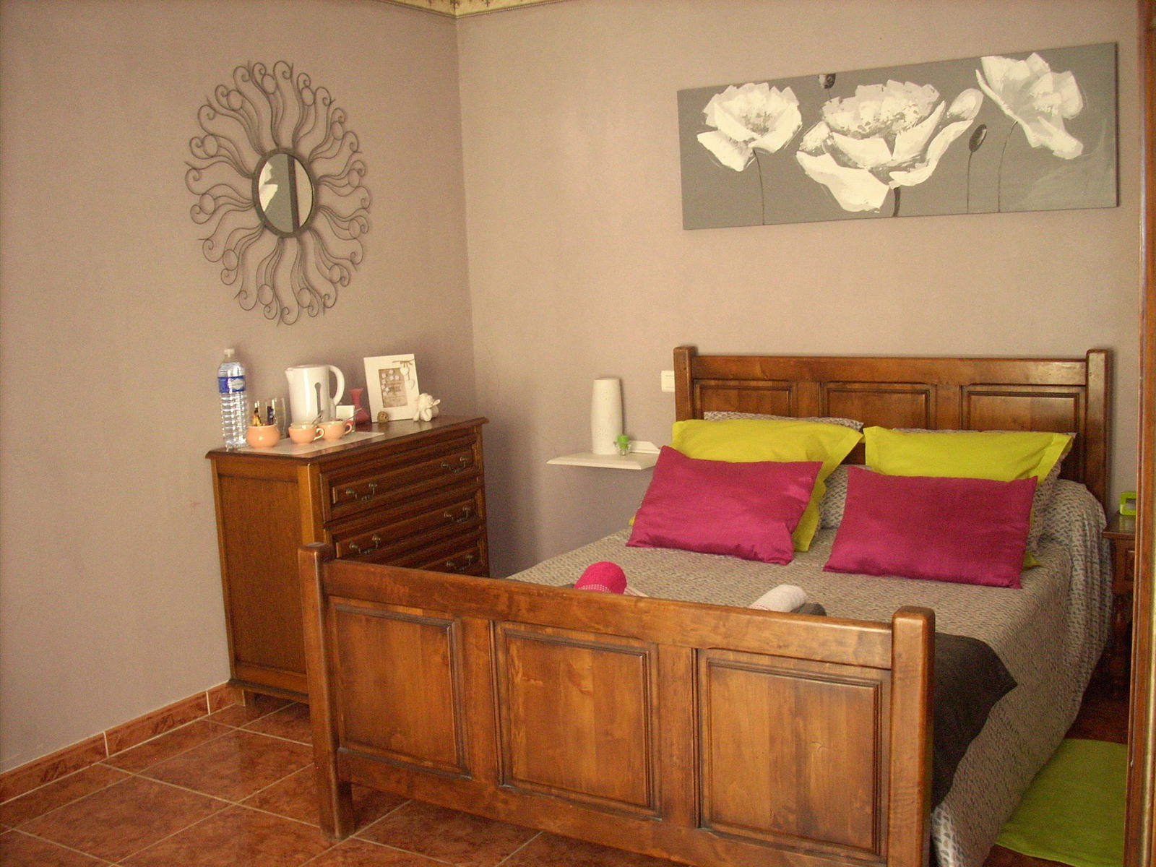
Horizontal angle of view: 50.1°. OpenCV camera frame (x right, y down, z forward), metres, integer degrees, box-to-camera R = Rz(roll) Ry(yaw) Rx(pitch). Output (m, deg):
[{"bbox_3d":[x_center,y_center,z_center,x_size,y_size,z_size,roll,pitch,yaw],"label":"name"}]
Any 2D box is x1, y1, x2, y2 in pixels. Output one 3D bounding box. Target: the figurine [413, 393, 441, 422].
[{"bbox_3d":[-0.560,-0.100,4.573,0.095,0.092,0.105,-1,8,7],"label":"figurine"}]

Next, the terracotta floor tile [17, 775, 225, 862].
[{"bbox_3d":[-1.213,1.032,3.315,0.400,0.010,0.400,3,9,31],"label":"terracotta floor tile"}]

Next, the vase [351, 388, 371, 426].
[{"bbox_3d":[-0.803,-0.102,4.538,0.070,0.122,0.070,3,9,31],"label":"vase"}]

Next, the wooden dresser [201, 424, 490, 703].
[{"bbox_3d":[-0.750,0.427,4.334,0.445,0.872,0.915,3,9,31],"label":"wooden dresser"}]

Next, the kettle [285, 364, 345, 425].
[{"bbox_3d":[-0.905,-0.116,4.248,0.218,0.238,0.150,-7,9,-29],"label":"kettle"}]

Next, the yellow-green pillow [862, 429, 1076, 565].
[{"bbox_3d":[1.182,0.200,3.909,0.690,0.160,0.500,3,52,31],"label":"yellow-green pillow"}]

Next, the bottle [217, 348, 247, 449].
[{"bbox_3d":[-1.113,-0.111,3.969,0.090,0.322,0.090,3,9,31],"label":"bottle"}]

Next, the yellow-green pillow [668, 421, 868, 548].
[{"bbox_3d":[0.565,0.174,4.277,0.710,0.160,0.500,3,52,31],"label":"yellow-green pillow"}]

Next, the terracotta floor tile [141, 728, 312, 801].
[{"bbox_3d":[-1.009,0.979,3.647,0.400,0.010,0.400,3,9,31],"label":"terracotta floor tile"}]

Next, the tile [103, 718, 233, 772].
[{"bbox_3d":[-1.254,0.967,3.799,0.165,0.010,0.400,3,9,31],"label":"tile"}]

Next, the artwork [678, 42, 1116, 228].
[{"bbox_3d":[1.026,-0.982,4.203,1.500,0.500,0.030,3,9,31],"label":"artwork"}]

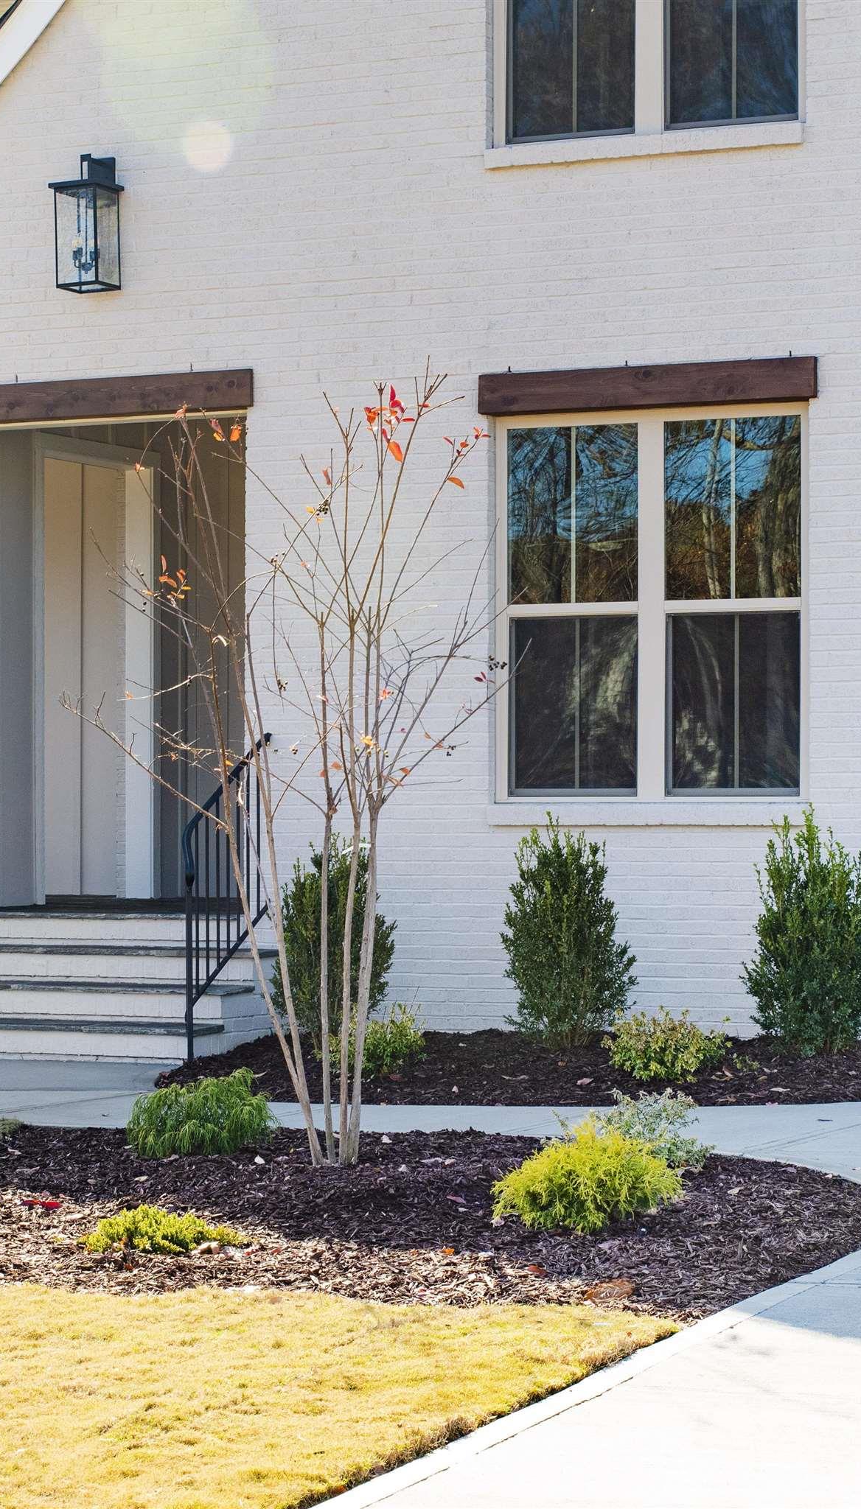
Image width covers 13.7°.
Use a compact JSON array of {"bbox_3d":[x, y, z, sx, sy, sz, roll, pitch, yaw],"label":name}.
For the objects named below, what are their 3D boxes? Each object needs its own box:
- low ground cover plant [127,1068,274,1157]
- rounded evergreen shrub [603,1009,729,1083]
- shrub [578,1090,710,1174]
[{"bbox_3d":[-0.808,1.243,12.500,0.512,0.278,0.470,0,-1,0],"label":"low ground cover plant"},{"bbox_3d":[0.957,1.168,14.580,0.482,0.278,0.440,0,-1,0],"label":"rounded evergreen shrub"},{"bbox_3d":[0.717,1.255,12.000,0.456,0.247,0.420,0,-1,0],"label":"shrub"}]

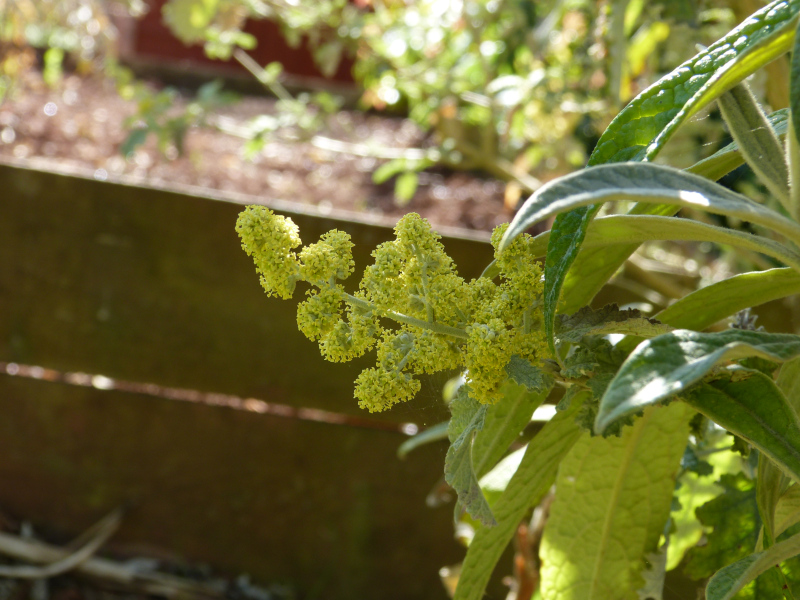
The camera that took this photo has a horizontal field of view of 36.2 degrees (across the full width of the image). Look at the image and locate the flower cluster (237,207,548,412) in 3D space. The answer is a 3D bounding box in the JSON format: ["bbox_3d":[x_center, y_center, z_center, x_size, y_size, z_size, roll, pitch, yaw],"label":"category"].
[{"bbox_3d":[-0.004,0.005,0.500,0.135,0.082,0.078,8,15,0],"label":"flower cluster"}]

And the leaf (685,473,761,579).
[{"bbox_3d":[0.151,0.105,0.570,0.040,0.051,0.024,11,16,11],"label":"leaf"}]

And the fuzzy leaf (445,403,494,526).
[{"bbox_3d":[0.028,0.066,0.505,0.021,0.055,0.022,-2,12,11],"label":"fuzzy leaf"}]

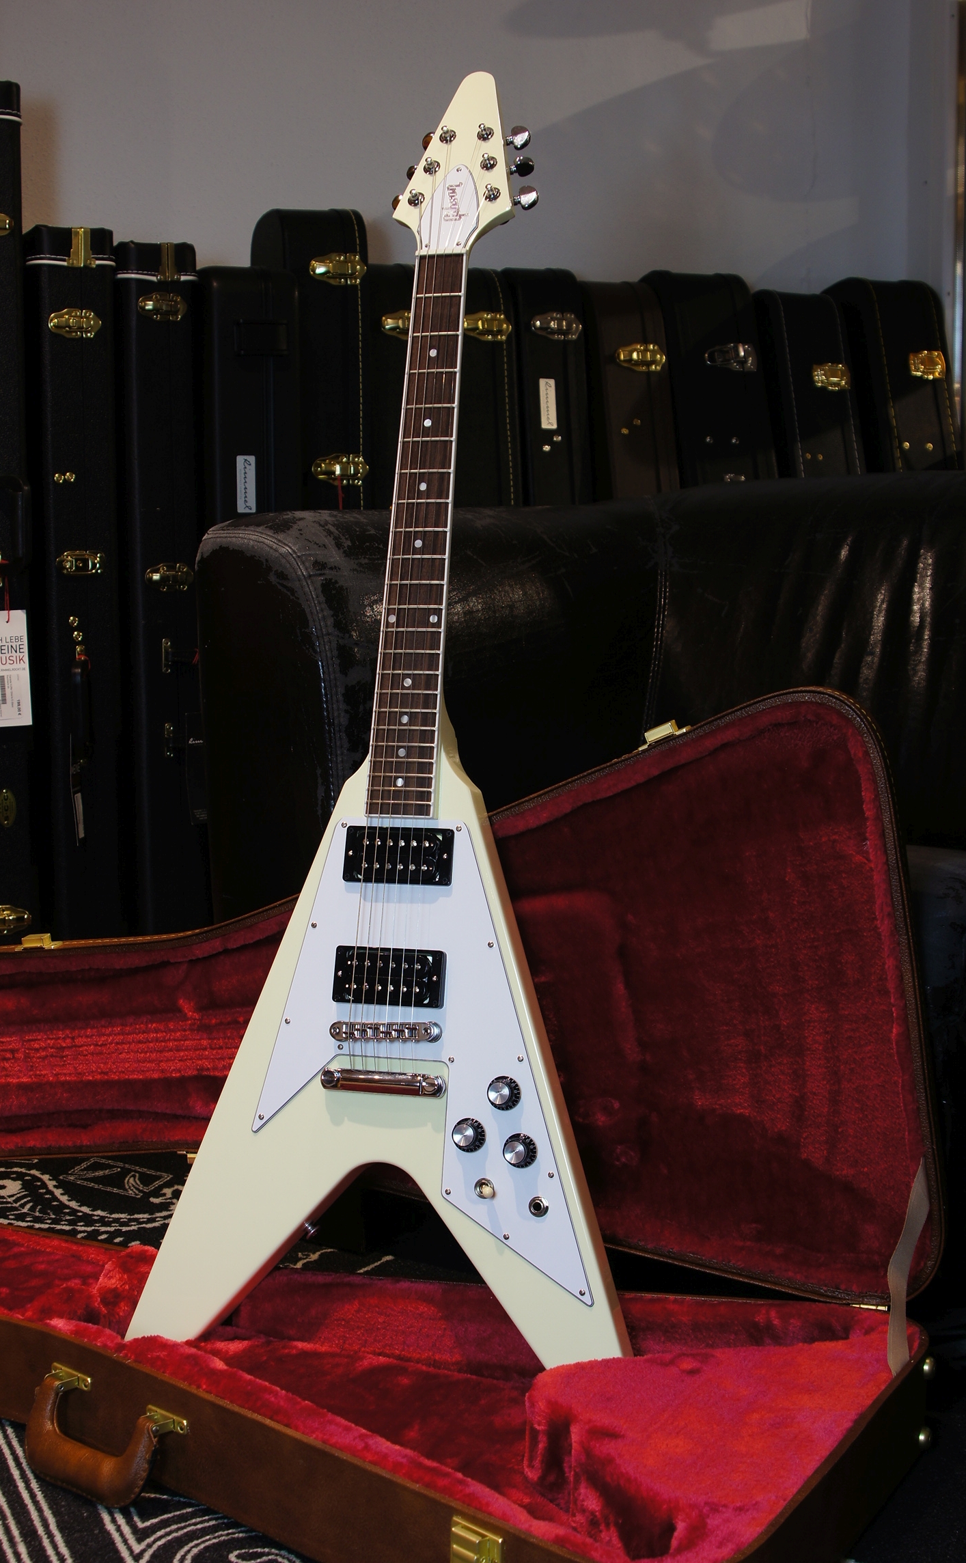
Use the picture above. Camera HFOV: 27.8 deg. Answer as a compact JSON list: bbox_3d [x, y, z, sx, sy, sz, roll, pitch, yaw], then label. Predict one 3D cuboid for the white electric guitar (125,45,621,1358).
[{"bbox_3d":[-0.047,-0.071,1.552,0.422,1.106,0.090,1,-10,17],"label":"white electric guitar"}]

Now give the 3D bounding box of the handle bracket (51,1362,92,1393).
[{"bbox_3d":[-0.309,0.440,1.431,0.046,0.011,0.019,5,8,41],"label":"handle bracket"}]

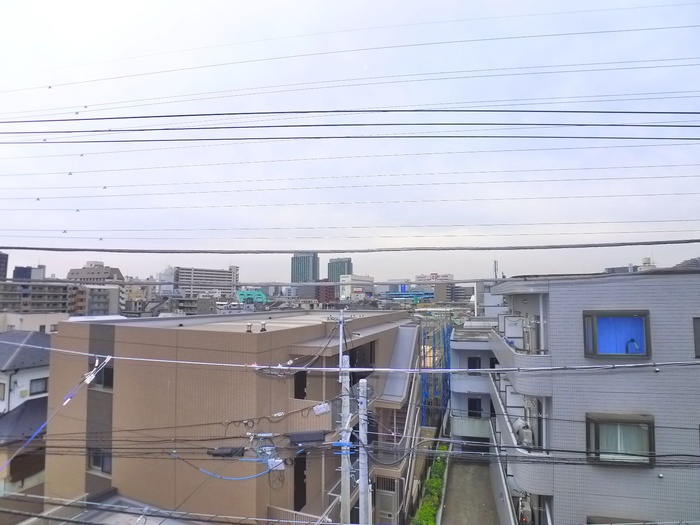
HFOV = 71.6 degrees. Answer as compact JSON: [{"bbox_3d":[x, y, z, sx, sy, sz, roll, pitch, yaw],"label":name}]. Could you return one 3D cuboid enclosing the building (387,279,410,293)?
[{"bbox_3d":[63.570,35.970,618.960,25.300,27.900,19.500,-1,-4,16],"label":"building"}]

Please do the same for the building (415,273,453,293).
[{"bbox_3d":[105.070,31.130,599.230,45.400,35.000,20.600,-1,-4,15],"label":"building"}]

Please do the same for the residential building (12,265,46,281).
[{"bbox_3d":[-216.980,17.220,329.570,13.500,29.000,11.200,-1,-4,12],"label":"residential building"}]

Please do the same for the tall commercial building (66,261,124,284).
[{"bbox_3d":[-179.820,16.390,344.650,27.800,32.500,22.200,-1,-4,10],"label":"tall commercial building"}]

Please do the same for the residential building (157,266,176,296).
[{"bbox_3d":[-139.650,19.330,369.520,8.700,29.800,8.700,-1,-4,15],"label":"residential building"}]

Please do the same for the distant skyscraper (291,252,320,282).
[{"bbox_3d":[-99.130,29.440,1090.300,52.400,100.000,33.800,-1,-4,20],"label":"distant skyscraper"}]

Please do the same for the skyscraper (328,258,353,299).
[{"bbox_3d":[-22.390,39.620,1219.920,53.800,96.000,34.700,-1,-4,20],"label":"skyscraper"}]

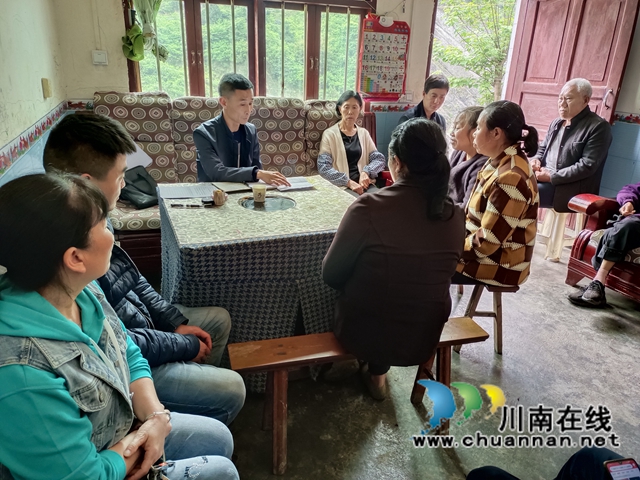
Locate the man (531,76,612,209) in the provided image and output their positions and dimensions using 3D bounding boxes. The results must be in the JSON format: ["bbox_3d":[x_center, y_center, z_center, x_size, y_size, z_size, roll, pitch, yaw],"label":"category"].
[{"bbox_3d":[1.866,-0.516,3.605,0.780,1.350,0.560,-4,21,-18],"label":"man"}]

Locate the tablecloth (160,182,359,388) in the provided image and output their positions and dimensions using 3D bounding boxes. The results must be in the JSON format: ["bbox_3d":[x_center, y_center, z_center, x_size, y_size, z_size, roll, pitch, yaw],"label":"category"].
[{"bbox_3d":[-0.276,0.140,2.476,0.999,0.709,1.080,-6,22,-21],"label":"tablecloth"}]

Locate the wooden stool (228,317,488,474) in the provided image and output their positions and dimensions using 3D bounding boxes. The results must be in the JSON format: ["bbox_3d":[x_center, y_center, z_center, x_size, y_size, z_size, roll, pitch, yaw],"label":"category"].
[{"bbox_3d":[0.148,0.571,1.765,0.959,0.439,0.263,-6,22,-21],"label":"wooden stool"}]

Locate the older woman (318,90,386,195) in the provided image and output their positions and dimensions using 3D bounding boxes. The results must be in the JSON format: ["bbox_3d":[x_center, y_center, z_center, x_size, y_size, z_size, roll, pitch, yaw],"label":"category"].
[{"bbox_3d":[0.231,-0.502,3.579,0.520,1.202,0.760,-5,21,-19],"label":"older woman"}]

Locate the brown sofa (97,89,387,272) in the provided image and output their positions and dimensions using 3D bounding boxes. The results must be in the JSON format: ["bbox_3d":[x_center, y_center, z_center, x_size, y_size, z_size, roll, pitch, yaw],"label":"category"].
[{"bbox_3d":[-0.495,-0.474,3.499,2.268,1.161,0.810,-6,22,-22],"label":"brown sofa"}]

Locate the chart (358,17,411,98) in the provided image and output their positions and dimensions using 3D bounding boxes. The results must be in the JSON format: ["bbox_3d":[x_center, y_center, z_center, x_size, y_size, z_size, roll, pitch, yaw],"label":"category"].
[{"bbox_3d":[0.564,-1.596,4.093,0.493,0.641,0.025,-6,22,-22],"label":"chart"}]

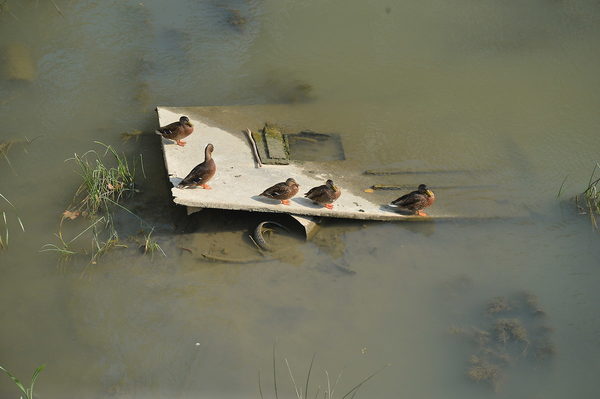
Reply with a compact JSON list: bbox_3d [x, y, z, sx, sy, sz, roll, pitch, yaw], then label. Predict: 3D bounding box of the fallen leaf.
[{"bbox_3d":[-2.226,0.143,32.442,0.160,0.030,0.140,0,30,0],"label":"fallen leaf"}]

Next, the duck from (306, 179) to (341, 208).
[{"bbox_3d":[0.222,-0.077,32.415,0.375,0.315,0.180,10,32,17],"label":"duck"}]

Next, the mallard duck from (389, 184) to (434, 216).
[{"bbox_3d":[1.094,-0.004,32.446,0.435,0.325,0.185,3,30,4],"label":"mallard duck"}]

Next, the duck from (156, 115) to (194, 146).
[{"bbox_3d":[-1.253,-0.706,33.448,0.395,0.320,0.180,9,31,16],"label":"duck"}]

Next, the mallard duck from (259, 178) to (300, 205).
[{"bbox_3d":[-0.202,-0.095,32.417,0.395,0.275,0.165,0,30,0],"label":"mallard duck"}]

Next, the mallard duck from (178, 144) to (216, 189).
[{"bbox_3d":[-1.005,-0.313,32.547,0.380,0.425,0.170,-3,30,-4],"label":"mallard duck"}]

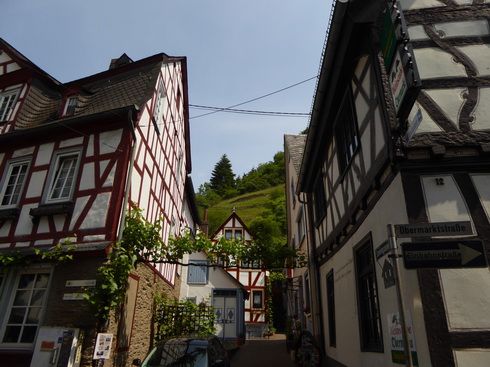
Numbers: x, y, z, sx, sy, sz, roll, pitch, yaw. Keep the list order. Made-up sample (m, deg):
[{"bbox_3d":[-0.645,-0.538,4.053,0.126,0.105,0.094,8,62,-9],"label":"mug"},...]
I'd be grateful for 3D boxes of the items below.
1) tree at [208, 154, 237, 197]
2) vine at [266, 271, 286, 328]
[{"bbox_3d":[-7.050,-2.086,106.450,7.900,15.095,7.900,1,-23,0],"label":"tree"},{"bbox_3d":[1.900,7.372,21.884,1.250,3.399,0.800,1,-23,0],"label":"vine"}]

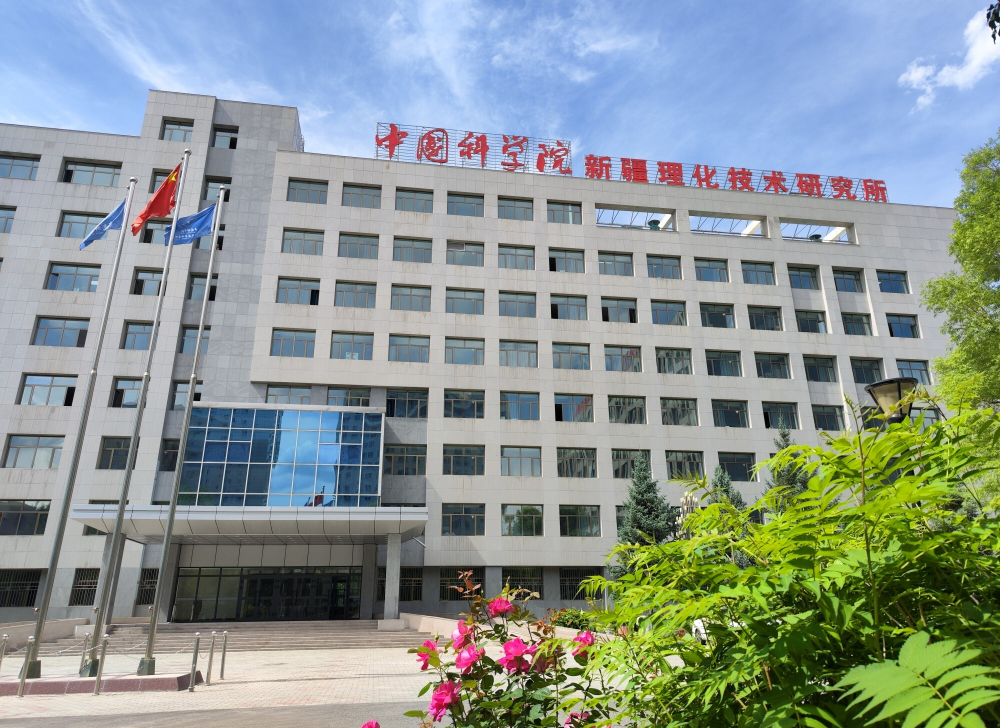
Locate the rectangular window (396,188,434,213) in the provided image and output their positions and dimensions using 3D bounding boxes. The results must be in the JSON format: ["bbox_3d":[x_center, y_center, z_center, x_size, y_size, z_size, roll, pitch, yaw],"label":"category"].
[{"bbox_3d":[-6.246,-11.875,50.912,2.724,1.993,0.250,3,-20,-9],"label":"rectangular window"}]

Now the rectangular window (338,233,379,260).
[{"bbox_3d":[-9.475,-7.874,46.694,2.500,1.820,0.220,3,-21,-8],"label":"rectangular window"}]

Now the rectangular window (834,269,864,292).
[{"bbox_3d":[27.444,-6.422,54.967,2.724,1.993,0.250,3,-20,-9],"label":"rectangular window"}]

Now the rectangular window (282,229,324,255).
[{"bbox_3d":[-13.136,-8.040,46.460,2.595,1.875,0.200,3,-21,-9],"label":"rectangular window"}]

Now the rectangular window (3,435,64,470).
[{"bbox_3d":[-26.321,5.079,39.488,2.811,1.793,0.200,3,-20,-9],"label":"rectangular window"}]

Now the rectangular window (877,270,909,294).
[{"bbox_3d":[29.815,-6.127,52.887,2.515,1.806,0.200,3,-20,-9],"label":"rectangular window"}]

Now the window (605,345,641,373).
[{"bbox_3d":[8.722,-0.282,49.179,2.724,1.993,0.250,3,-20,-9],"label":"window"}]

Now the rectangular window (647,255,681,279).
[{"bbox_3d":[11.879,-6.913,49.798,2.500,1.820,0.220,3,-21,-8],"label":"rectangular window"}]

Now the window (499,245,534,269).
[{"bbox_3d":[1.152,-7.312,48.318,2.600,1.900,0.200,3,-20,-9],"label":"window"}]

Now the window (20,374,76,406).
[{"bbox_3d":[-26.343,1.651,40.755,2.811,1.793,0.200,3,-20,-9],"label":"window"}]

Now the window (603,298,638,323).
[{"bbox_3d":[8.679,-3.817,50.482,2.724,1.993,0.250,3,-20,-9],"label":"window"}]

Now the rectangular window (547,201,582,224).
[{"bbox_3d":[4.635,-10.798,50.053,2.579,1.882,0.250,3,-21,-9],"label":"rectangular window"}]

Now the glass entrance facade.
[{"bbox_3d":[-12.096,12.107,36.518,9.360,2.671,0.300,3,-21,-9],"label":"glass entrance facade"}]

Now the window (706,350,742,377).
[{"bbox_3d":[15.547,0.081,48.352,2.595,1.895,0.200,3,-21,-9],"label":"window"}]

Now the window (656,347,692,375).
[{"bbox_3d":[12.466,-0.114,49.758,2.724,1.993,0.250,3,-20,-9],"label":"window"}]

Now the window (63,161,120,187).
[{"bbox_3d":[-26.823,-12.532,45.566,3.554,1.876,0.150,3,-20,-9],"label":"window"}]

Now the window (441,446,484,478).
[{"bbox_3d":[-2.207,6.020,42.922,2.600,1.900,0.200,3,-20,-9],"label":"window"}]

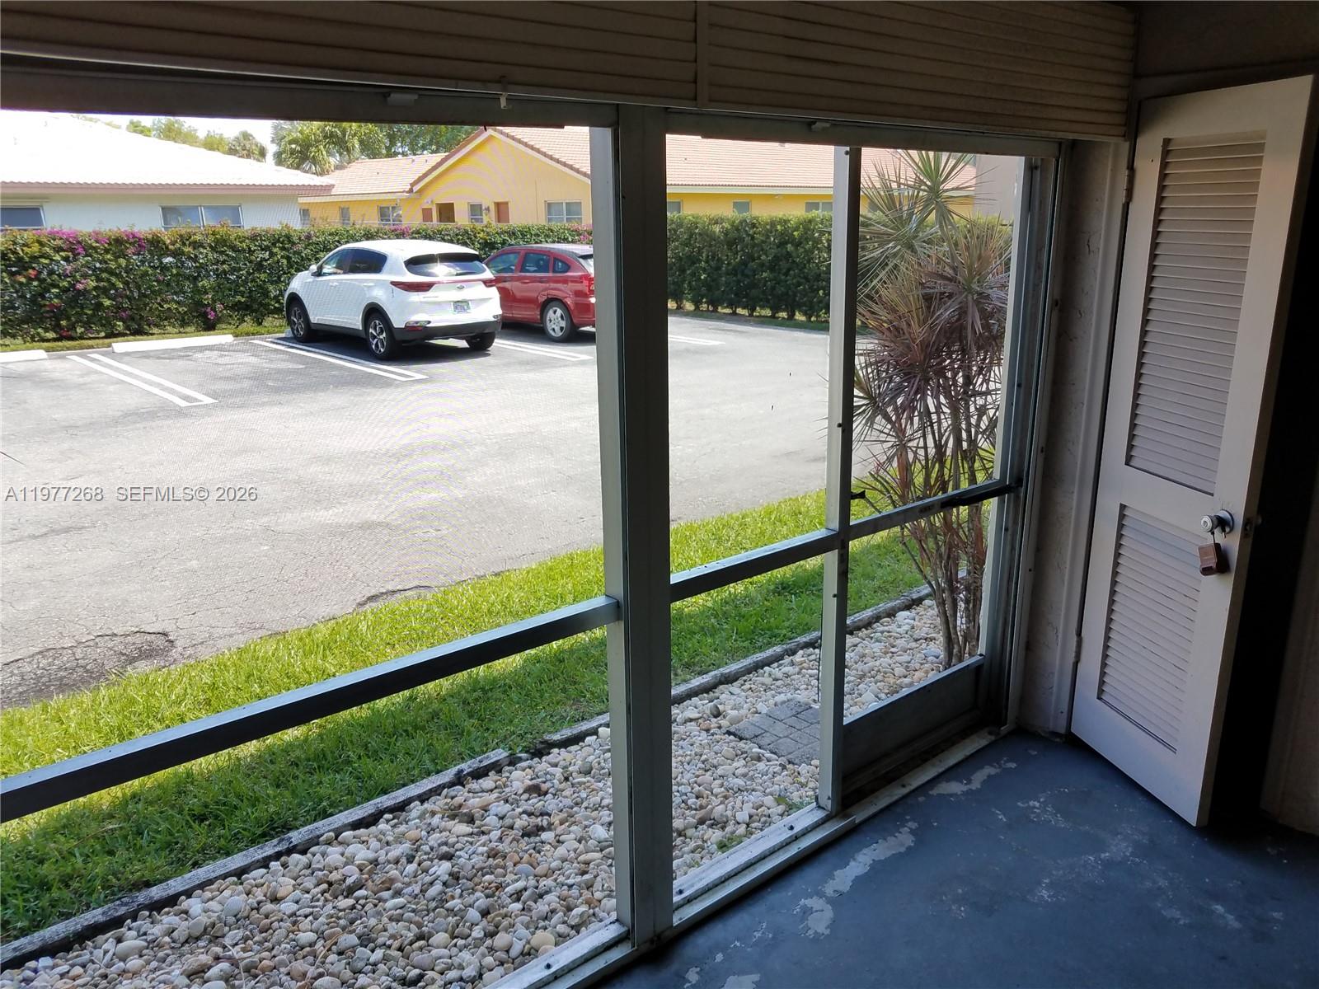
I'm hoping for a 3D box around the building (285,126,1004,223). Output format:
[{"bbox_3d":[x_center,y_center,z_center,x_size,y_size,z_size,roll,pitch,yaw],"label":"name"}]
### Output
[{"bbox_3d":[-1.984,-14.746,49.674,25.500,4.900,31.000,-13,20,-38],"label":"building"}]

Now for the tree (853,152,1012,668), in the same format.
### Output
[{"bbox_3d":[1.144,-0.350,4.154,0.950,2.279,0.950,4,17,15],"label":"tree"}]

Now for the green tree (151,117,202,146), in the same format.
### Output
[{"bbox_3d":[-26.333,-16.714,53.605,3.600,7.018,3.600,-8,17,-24],"label":"green tree"}]

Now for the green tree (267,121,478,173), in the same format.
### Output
[{"bbox_3d":[-16.122,-18.183,54.916,11.000,9.000,8.500,-5,17,-15],"label":"green tree"}]

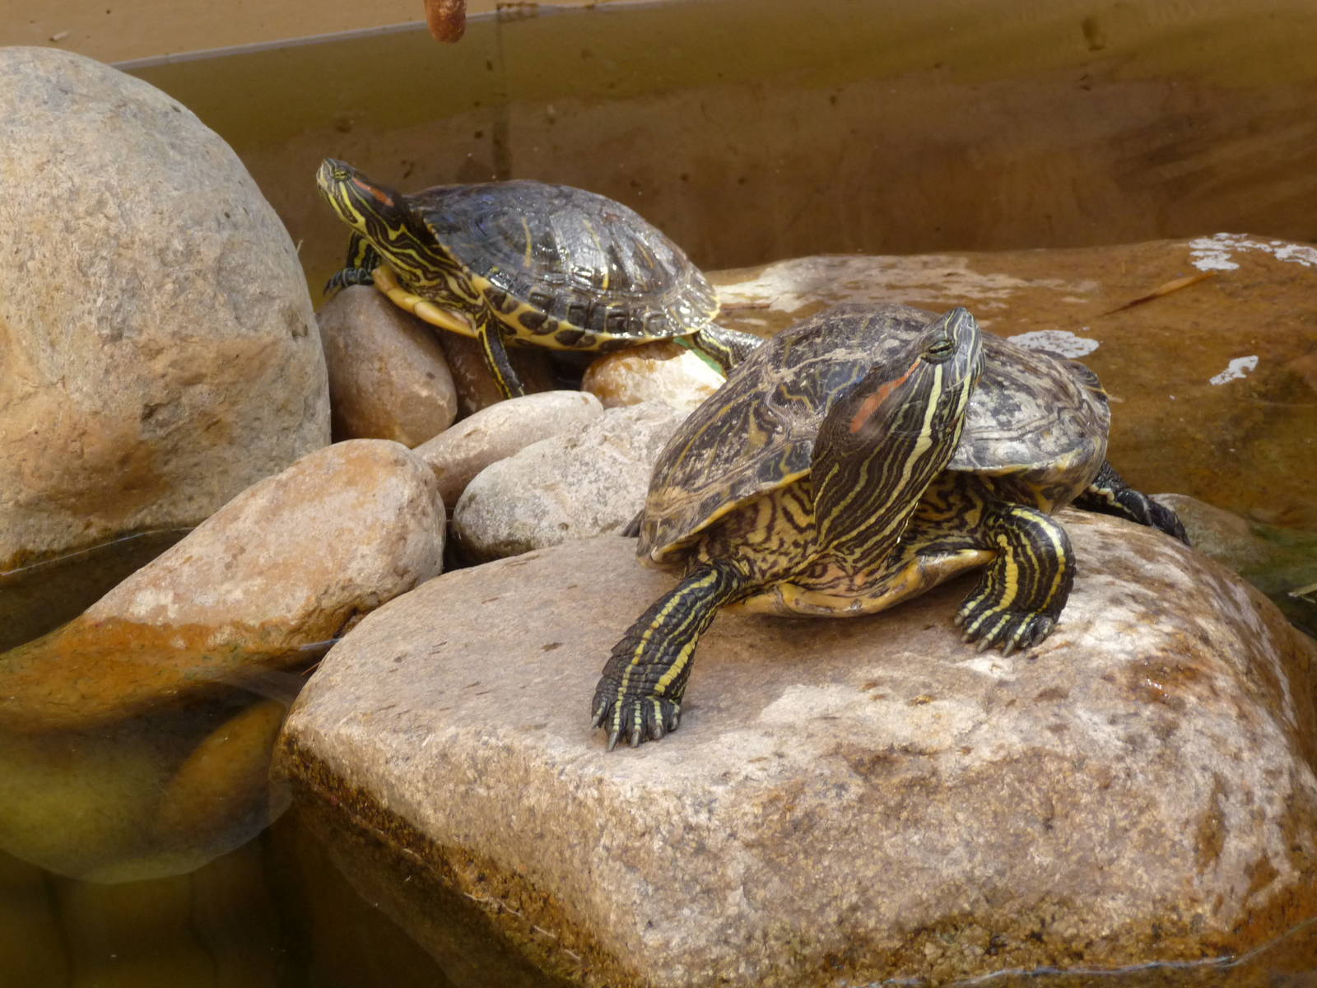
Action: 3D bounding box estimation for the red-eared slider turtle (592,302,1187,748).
[{"bbox_3d":[0.092,-0.011,1.336,0.205,0.160,0.275,-2,13,14],"label":"red-eared slider turtle"}]

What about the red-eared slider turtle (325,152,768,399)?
[{"bbox_3d":[-0.059,-0.104,1.552,0.225,0.098,0.130,4,28,-32],"label":"red-eared slider turtle"}]

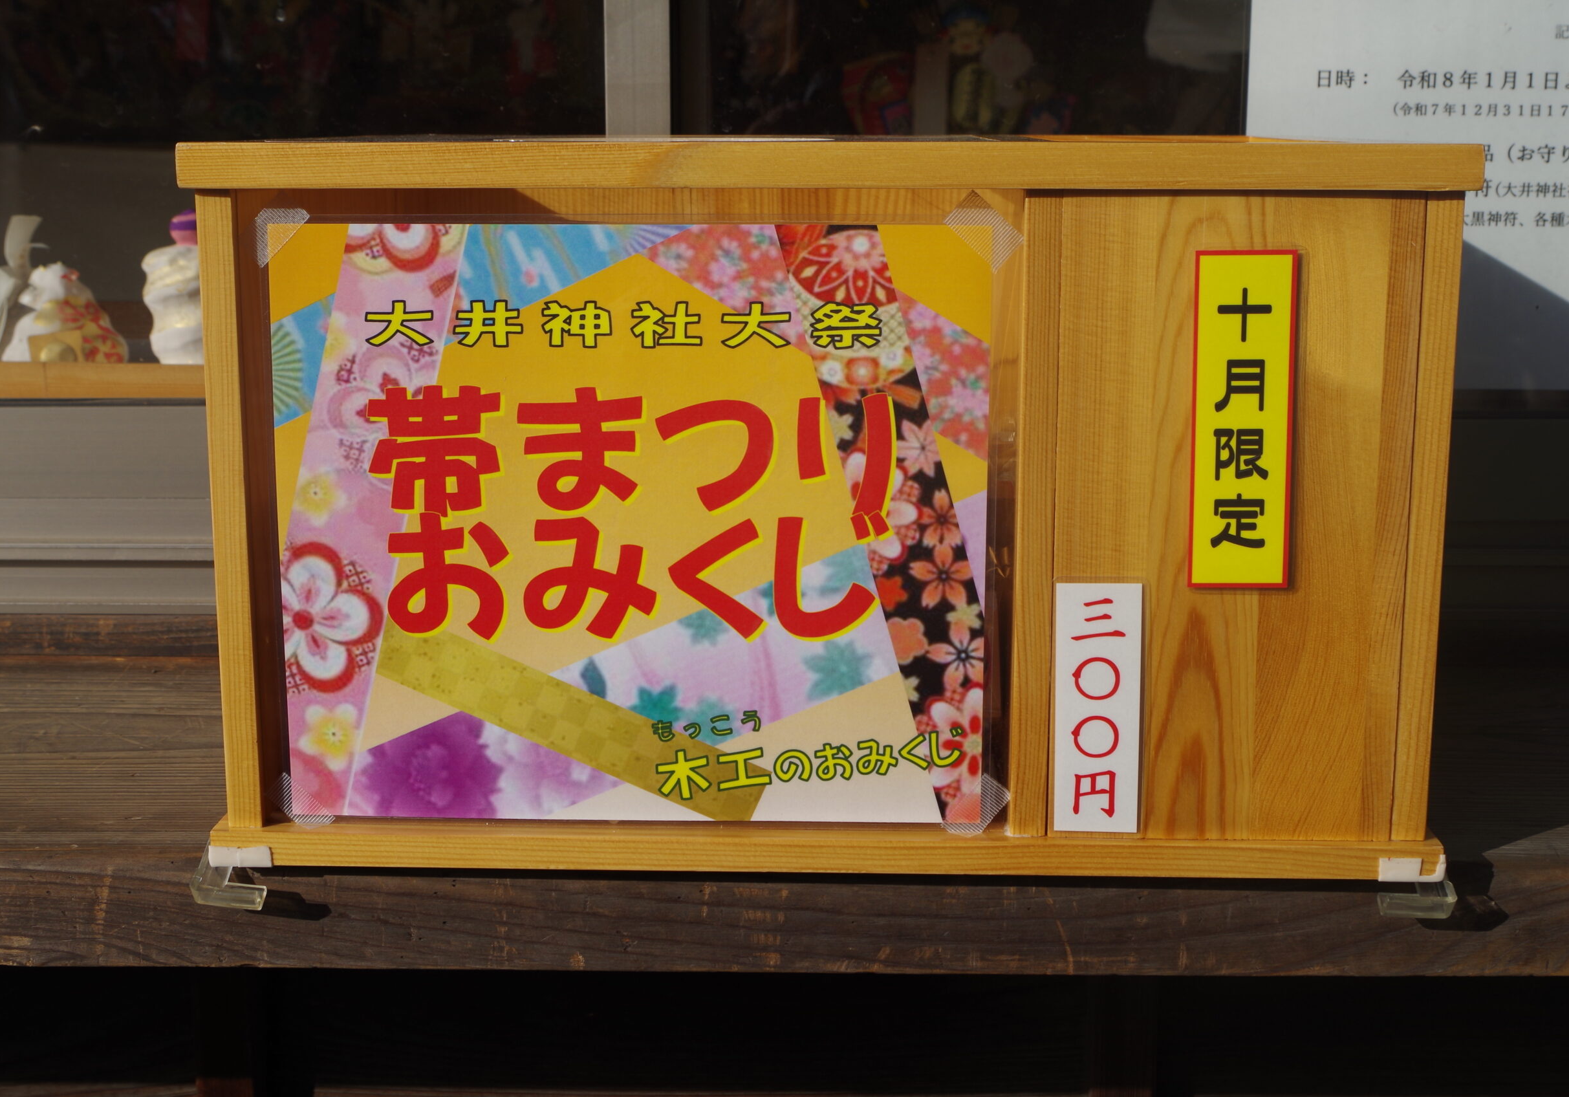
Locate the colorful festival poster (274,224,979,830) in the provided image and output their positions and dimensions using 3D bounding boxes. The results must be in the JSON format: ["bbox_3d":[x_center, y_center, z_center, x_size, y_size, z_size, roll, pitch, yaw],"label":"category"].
[{"bbox_3d":[-0.053,-0.006,0.740,0.248,0.212,0.003,0,11,2],"label":"colorful festival poster"}]

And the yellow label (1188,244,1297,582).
[{"bbox_3d":[0.156,-0.043,0.718,0.034,0.116,0.003,0,11,2],"label":"yellow label"}]

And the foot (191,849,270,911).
[{"bbox_3d":[-0.199,0.118,0.761,0.026,0.017,0.026,0,11,2],"label":"foot"}]

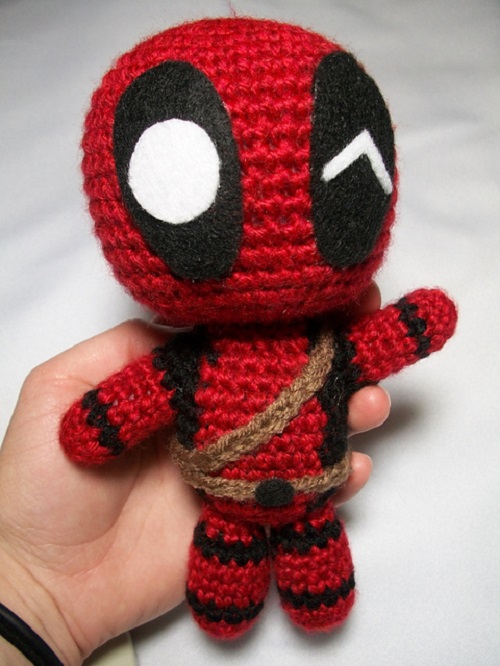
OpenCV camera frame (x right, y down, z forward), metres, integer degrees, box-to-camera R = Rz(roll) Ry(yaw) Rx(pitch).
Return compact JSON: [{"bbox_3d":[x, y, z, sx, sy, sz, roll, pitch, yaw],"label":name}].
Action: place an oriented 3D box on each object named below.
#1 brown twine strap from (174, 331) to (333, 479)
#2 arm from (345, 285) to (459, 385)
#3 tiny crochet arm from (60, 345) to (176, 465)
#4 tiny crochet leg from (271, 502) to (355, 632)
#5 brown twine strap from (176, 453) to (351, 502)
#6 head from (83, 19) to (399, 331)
[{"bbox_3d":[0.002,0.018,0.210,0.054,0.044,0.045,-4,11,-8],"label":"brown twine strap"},{"bbox_3d":[0.049,0.001,0.216,0.038,0.021,0.021,-31,14,5],"label":"arm"},{"bbox_3d":[-0.038,0.022,0.197,0.038,0.022,0.022,-32,14,-16],"label":"tiny crochet arm"},{"bbox_3d":[0.021,0.079,0.228,0.027,0.042,0.027,-9,12,-8],"label":"tiny crochet leg"},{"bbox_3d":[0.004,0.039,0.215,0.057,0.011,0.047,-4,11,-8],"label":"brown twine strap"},{"bbox_3d":[-0.003,-0.045,0.200,0.091,0.086,0.089,-8,13,-11],"label":"head"}]

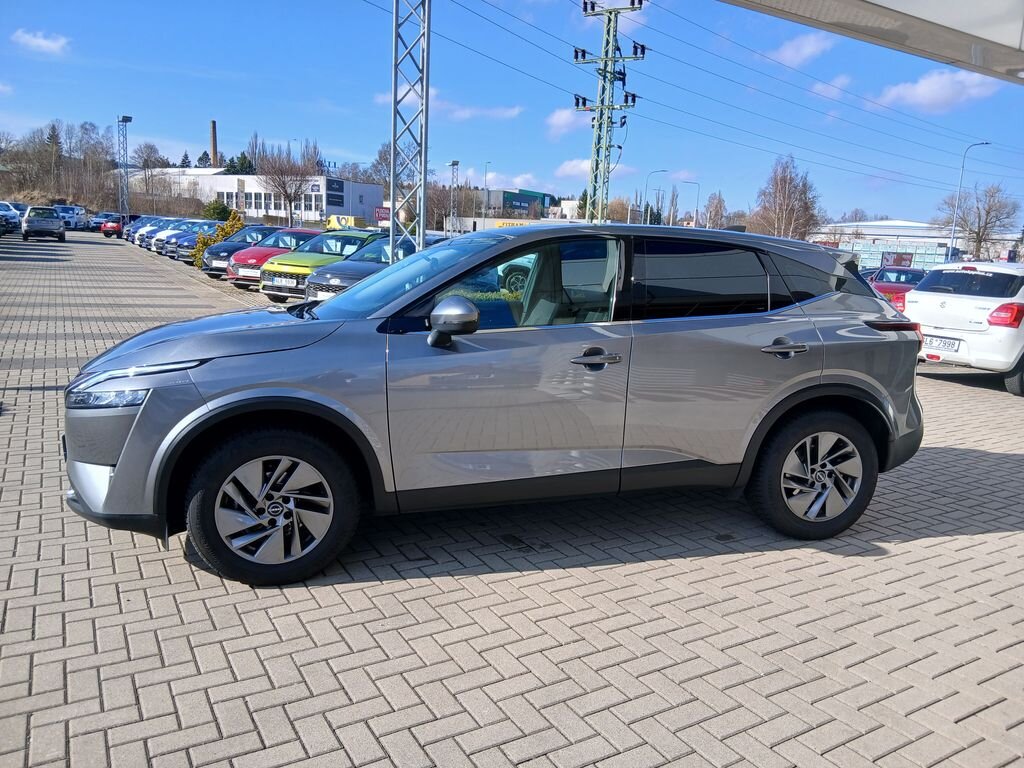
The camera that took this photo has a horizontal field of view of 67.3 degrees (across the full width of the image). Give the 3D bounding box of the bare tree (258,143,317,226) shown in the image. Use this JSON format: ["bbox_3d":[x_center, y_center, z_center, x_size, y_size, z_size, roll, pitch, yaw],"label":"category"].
[{"bbox_3d":[-15.763,-13.726,54.000,4.400,6.600,4.400,2,11,0],"label":"bare tree"}]

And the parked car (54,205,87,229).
[{"bbox_3d":[-32.365,-12.101,56.000,1.850,1.700,4.500,-2,12,-22],"label":"parked car"}]

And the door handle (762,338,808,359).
[{"bbox_3d":[1.322,-0.175,3.718,0.262,0.095,0.060,0,10,-18],"label":"door handle"}]

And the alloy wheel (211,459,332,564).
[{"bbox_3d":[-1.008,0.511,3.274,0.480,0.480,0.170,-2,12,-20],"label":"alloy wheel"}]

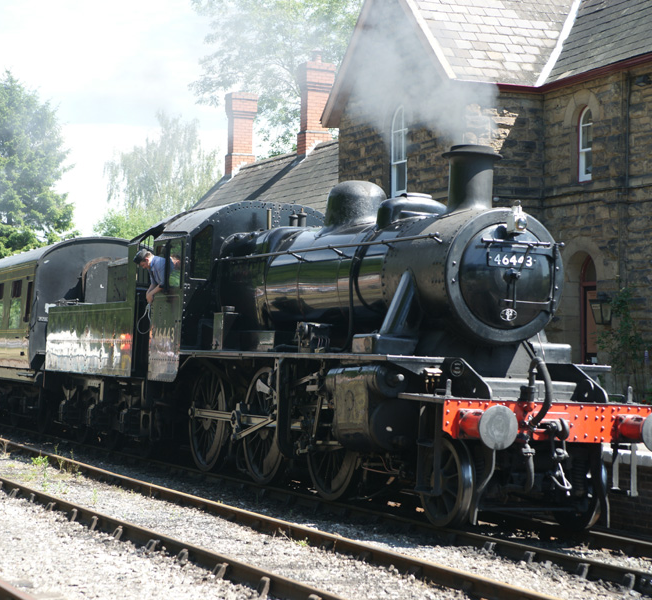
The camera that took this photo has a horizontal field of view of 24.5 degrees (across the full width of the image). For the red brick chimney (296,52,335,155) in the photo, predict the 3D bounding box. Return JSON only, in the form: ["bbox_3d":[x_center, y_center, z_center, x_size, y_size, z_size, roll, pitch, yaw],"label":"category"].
[{"bbox_3d":[-0.219,-4.549,34.500,0.750,2.380,0.600,3,-3,-24],"label":"red brick chimney"}]

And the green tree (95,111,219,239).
[{"bbox_3d":[-7.685,-1.858,68.000,6.000,13.400,6.000,2,-3,-6],"label":"green tree"}]

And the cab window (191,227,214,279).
[{"bbox_3d":[-1.707,-0.653,20.588,0.310,0.740,0.040,4,-3,-23],"label":"cab window"}]

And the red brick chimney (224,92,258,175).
[{"bbox_3d":[-2.195,-4.358,39.200,0.760,2.100,0.600,3,-3,-24],"label":"red brick chimney"}]

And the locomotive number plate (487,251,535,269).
[{"bbox_3d":[1.873,-0.390,14.994,0.585,0.150,0.030,4,-3,-23],"label":"locomotive number plate"}]

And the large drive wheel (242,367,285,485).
[{"bbox_3d":[-0.716,1.566,18.732,0.160,1.490,1.490,4,-3,-23],"label":"large drive wheel"}]

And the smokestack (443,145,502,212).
[{"bbox_3d":[1.552,-1.236,15.873,0.650,0.820,0.650,3,-3,0],"label":"smokestack"}]

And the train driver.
[{"bbox_3d":[-2.306,0.066,21.506,0.750,1.550,0.600,1,-3,10],"label":"train driver"}]

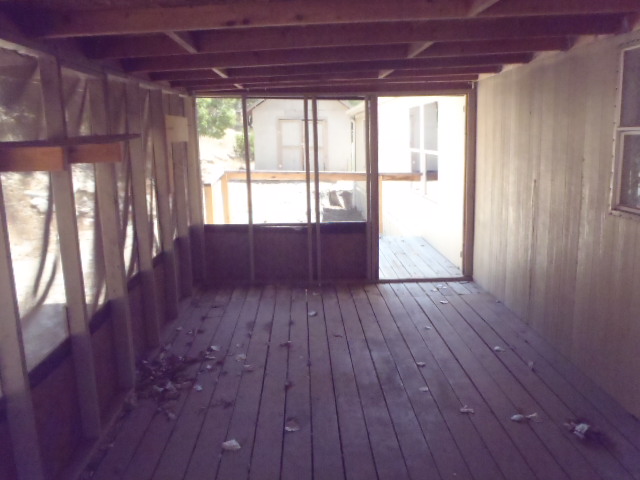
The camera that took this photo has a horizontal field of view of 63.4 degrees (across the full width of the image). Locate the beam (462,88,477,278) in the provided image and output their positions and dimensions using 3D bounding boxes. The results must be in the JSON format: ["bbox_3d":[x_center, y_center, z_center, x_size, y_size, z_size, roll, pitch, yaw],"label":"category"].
[{"bbox_3d":[1.552,-0.543,5.377,0.106,1.942,0.090,-2,11,-2],"label":"beam"}]

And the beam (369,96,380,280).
[{"bbox_3d":[0.560,-0.495,5.342,0.084,1.942,0.085,-2,11,-2],"label":"beam"}]

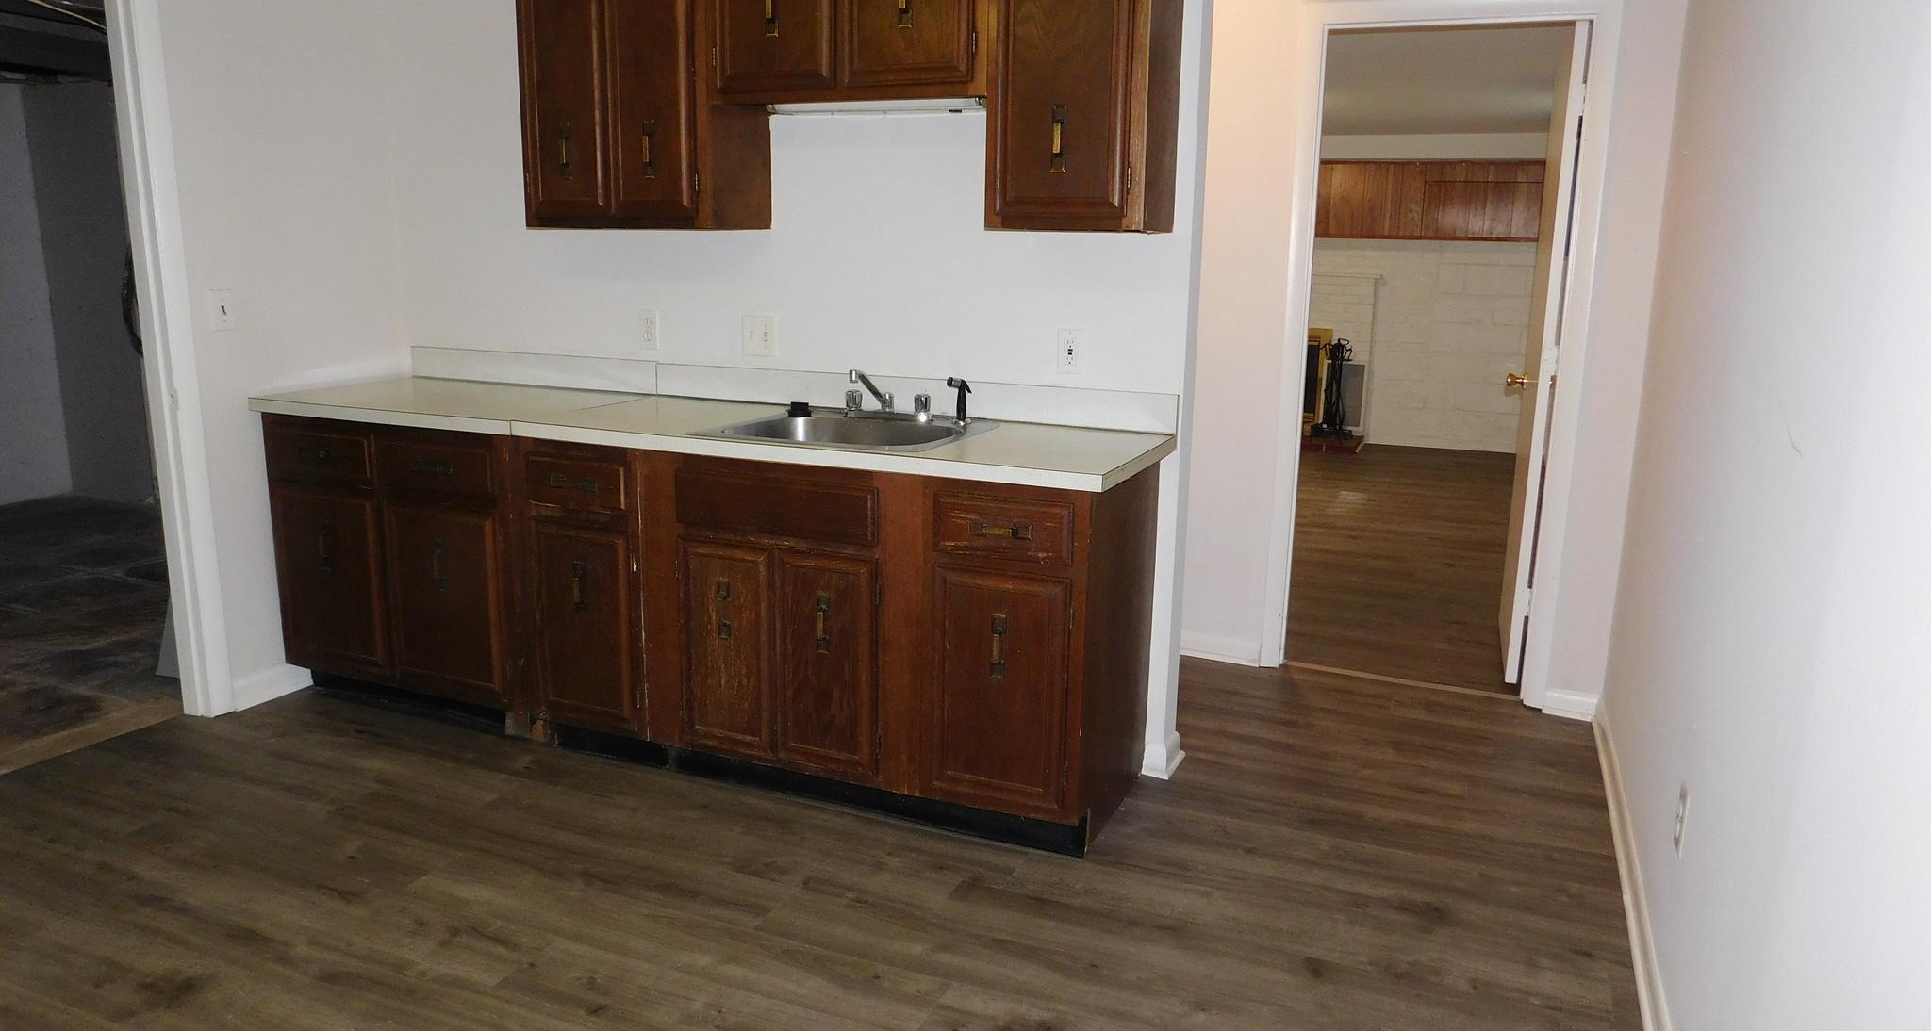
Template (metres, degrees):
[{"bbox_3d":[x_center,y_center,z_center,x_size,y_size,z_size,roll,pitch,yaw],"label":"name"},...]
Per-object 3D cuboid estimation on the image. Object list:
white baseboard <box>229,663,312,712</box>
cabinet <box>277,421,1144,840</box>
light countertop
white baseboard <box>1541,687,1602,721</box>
[{"bbox_3d":[-2.102,0.509,3.895,0.025,0.097,0.265,6,13,23],"label":"white baseboard"},{"bbox_3d":[-0.784,0.195,3.591,2.524,0.881,0.595,6,13,23],"label":"cabinet"},{"bbox_3d":[-0.761,-0.250,3.473,2.561,0.042,0.627,6,13,23],"label":"light countertop"},{"bbox_3d":[1.849,0.575,3.922,0.151,0.087,0.025,6,13,23],"label":"white baseboard"}]

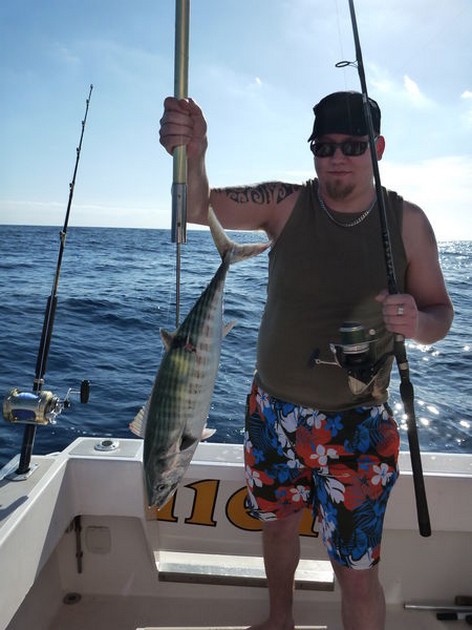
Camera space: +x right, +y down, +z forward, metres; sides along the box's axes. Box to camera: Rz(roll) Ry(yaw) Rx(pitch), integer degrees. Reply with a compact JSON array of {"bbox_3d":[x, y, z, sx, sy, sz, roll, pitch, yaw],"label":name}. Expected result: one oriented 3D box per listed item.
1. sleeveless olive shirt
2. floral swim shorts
[{"bbox_3d":[0.274,-0.066,1.436,0.410,0.640,0.300,4,9,12],"label":"sleeveless olive shirt"},{"bbox_3d":[0.254,0.446,1.498,0.420,0.500,0.340,4,9,14],"label":"floral swim shorts"}]

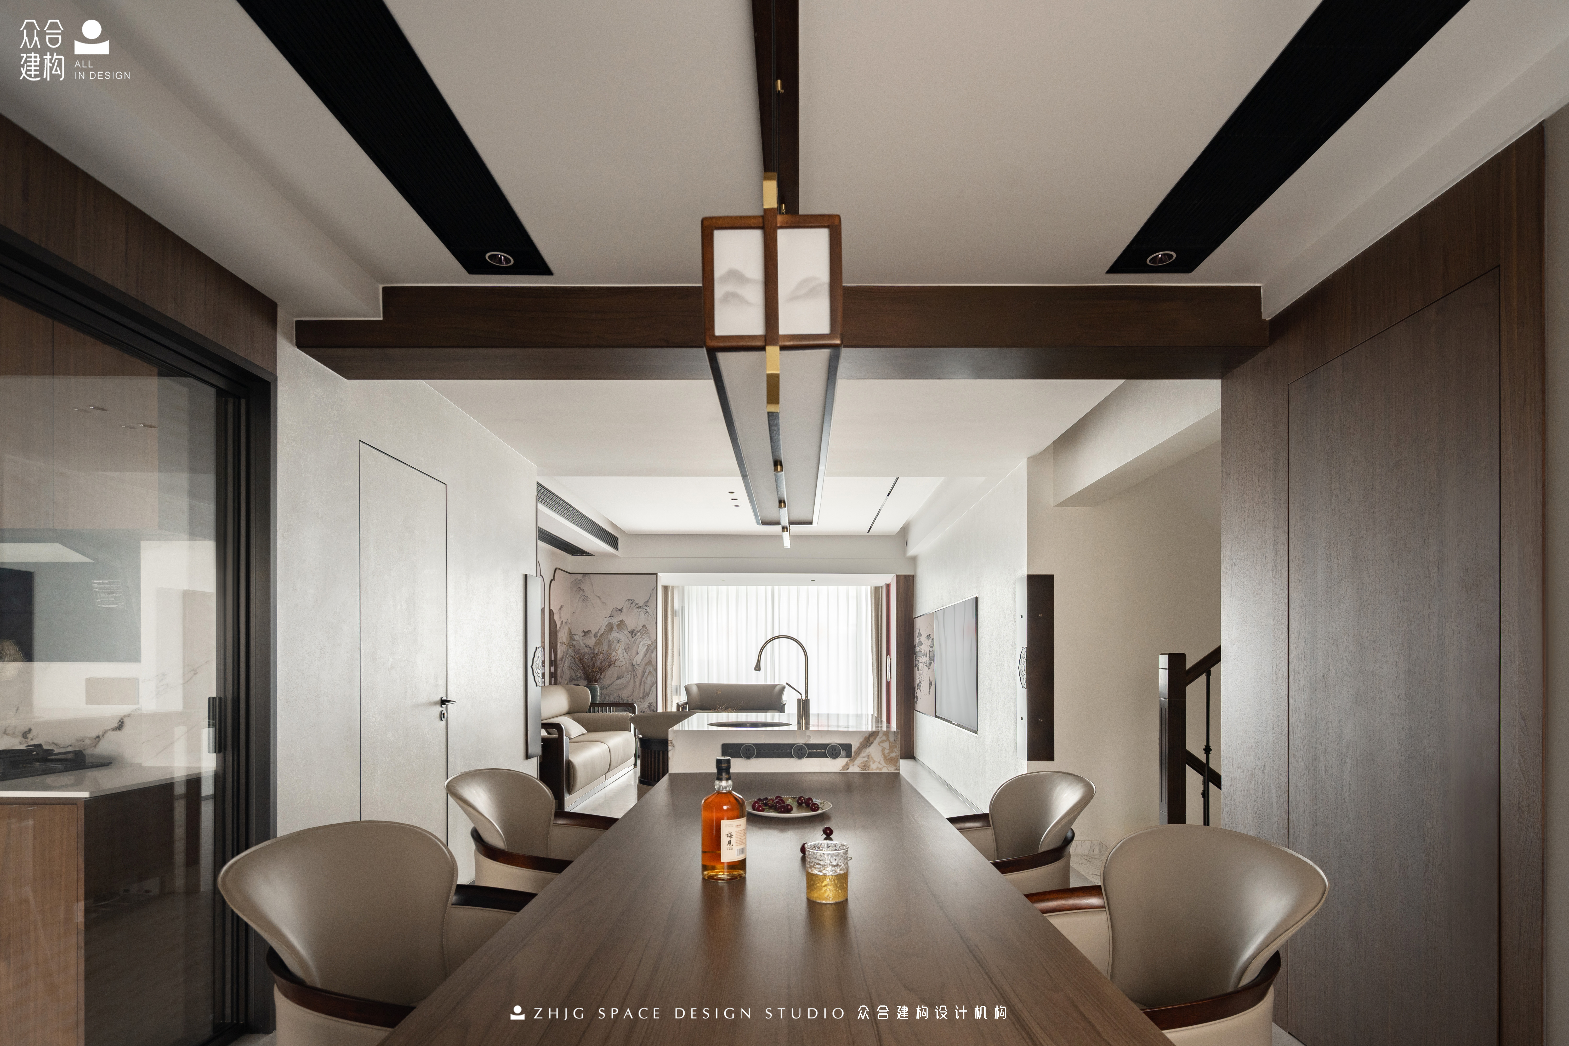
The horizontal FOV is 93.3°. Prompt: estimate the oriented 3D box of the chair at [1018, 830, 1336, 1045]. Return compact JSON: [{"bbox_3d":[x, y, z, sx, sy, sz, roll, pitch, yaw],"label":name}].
[{"bbox_3d":[0.635,1.030,1.385,0.600,0.840,0.600,0,-6,0],"label":"chair"}]

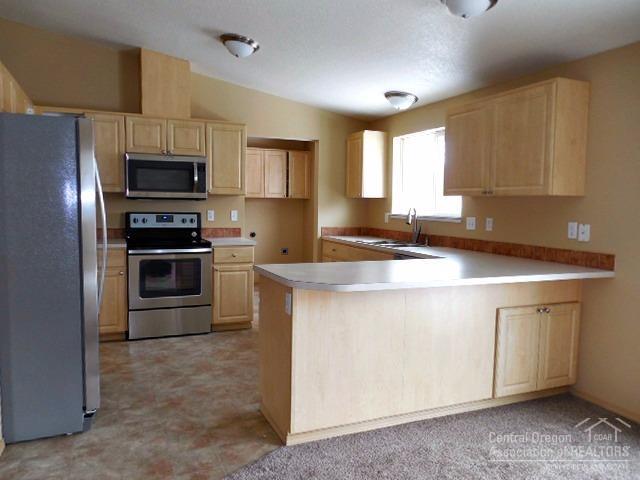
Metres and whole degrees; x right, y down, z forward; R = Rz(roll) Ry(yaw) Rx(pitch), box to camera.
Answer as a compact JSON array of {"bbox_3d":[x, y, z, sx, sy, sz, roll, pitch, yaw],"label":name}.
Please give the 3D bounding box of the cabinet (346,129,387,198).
[{"bbox_3d":[0.587,-0.911,5.798,0.325,0.773,0.401,-1,5,-24],"label":"cabinet"}]

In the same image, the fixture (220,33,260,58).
[{"bbox_3d":[-0.692,-1.644,3.981,0.340,0.120,0.340,9,1,-24],"label":"fixture"}]

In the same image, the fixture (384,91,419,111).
[{"bbox_3d":[0.813,-1.383,4.660,0.335,0.137,0.335,10,0,-24],"label":"fixture"}]

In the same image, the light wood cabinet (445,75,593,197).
[{"bbox_3d":[1.458,-0.716,3.584,0.308,0.755,1.106,-1,5,-23],"label":"light wood cabinet"}]

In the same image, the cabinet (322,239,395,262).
[{"bbox_3d":[0.637,0.488,5.153,0.615,0.871,1.632,-1,5,-23],"label":"cabinet"}]

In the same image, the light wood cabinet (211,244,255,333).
[{"bbox_3d":[-1.021,0.468,5.070,0.455,0.885,0.636,-1,5,-24],"label":"light wood cabinet"}]

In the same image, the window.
[{"bbox_3d":[1.119,-0.686,4.845,0.100,0.898,1.213,-1,5,-23],"label":"window"}]

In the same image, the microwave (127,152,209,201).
[{"bbox_3d":[-1.586,-0.636,4.778,0.760,0.432,0.403,-1,5,-23],"label":"microwave"}]

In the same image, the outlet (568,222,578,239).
[{"bbox_3d":[1.837,-0.069,3.364,0.010,0.114,0.072,-1,5,-24],"label":"outlet"}]

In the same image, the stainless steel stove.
[{"bbox_3d":[-1.569,0.331,4.785,0.762,1.188,0.676,-1,5,-24],"label":"stainless steel stove"}]

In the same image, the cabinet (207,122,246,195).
[{"bbox_3d":[-1.081,-0.877,5.115,0.441,0.765,0.320,-1,5,-24],"label":"cabinet"}]

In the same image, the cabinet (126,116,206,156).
[{"bbox_3d":[-1.592,-1.046,4.787,0.768,0.373,0.321,-1,5,-23],"label":"cabinet"}]

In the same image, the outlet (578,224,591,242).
[{"bbox_3d":[1.807,-0.045,3.166,0.012,0.118,0.078,-1,5,-23],"label":"outlet"}]

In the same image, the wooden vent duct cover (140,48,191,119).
[{"bbox_3d":[-1.597,-1.559,4.797,0.460,0.670,0.330,-1,4,-22],"label":"wooden vent duct cover"}]

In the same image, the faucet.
[{"bbox_3d":[0.939,-0.143,4.695,0.230,0.390,0.100,-3,6,-44],"label":"faucet"}]

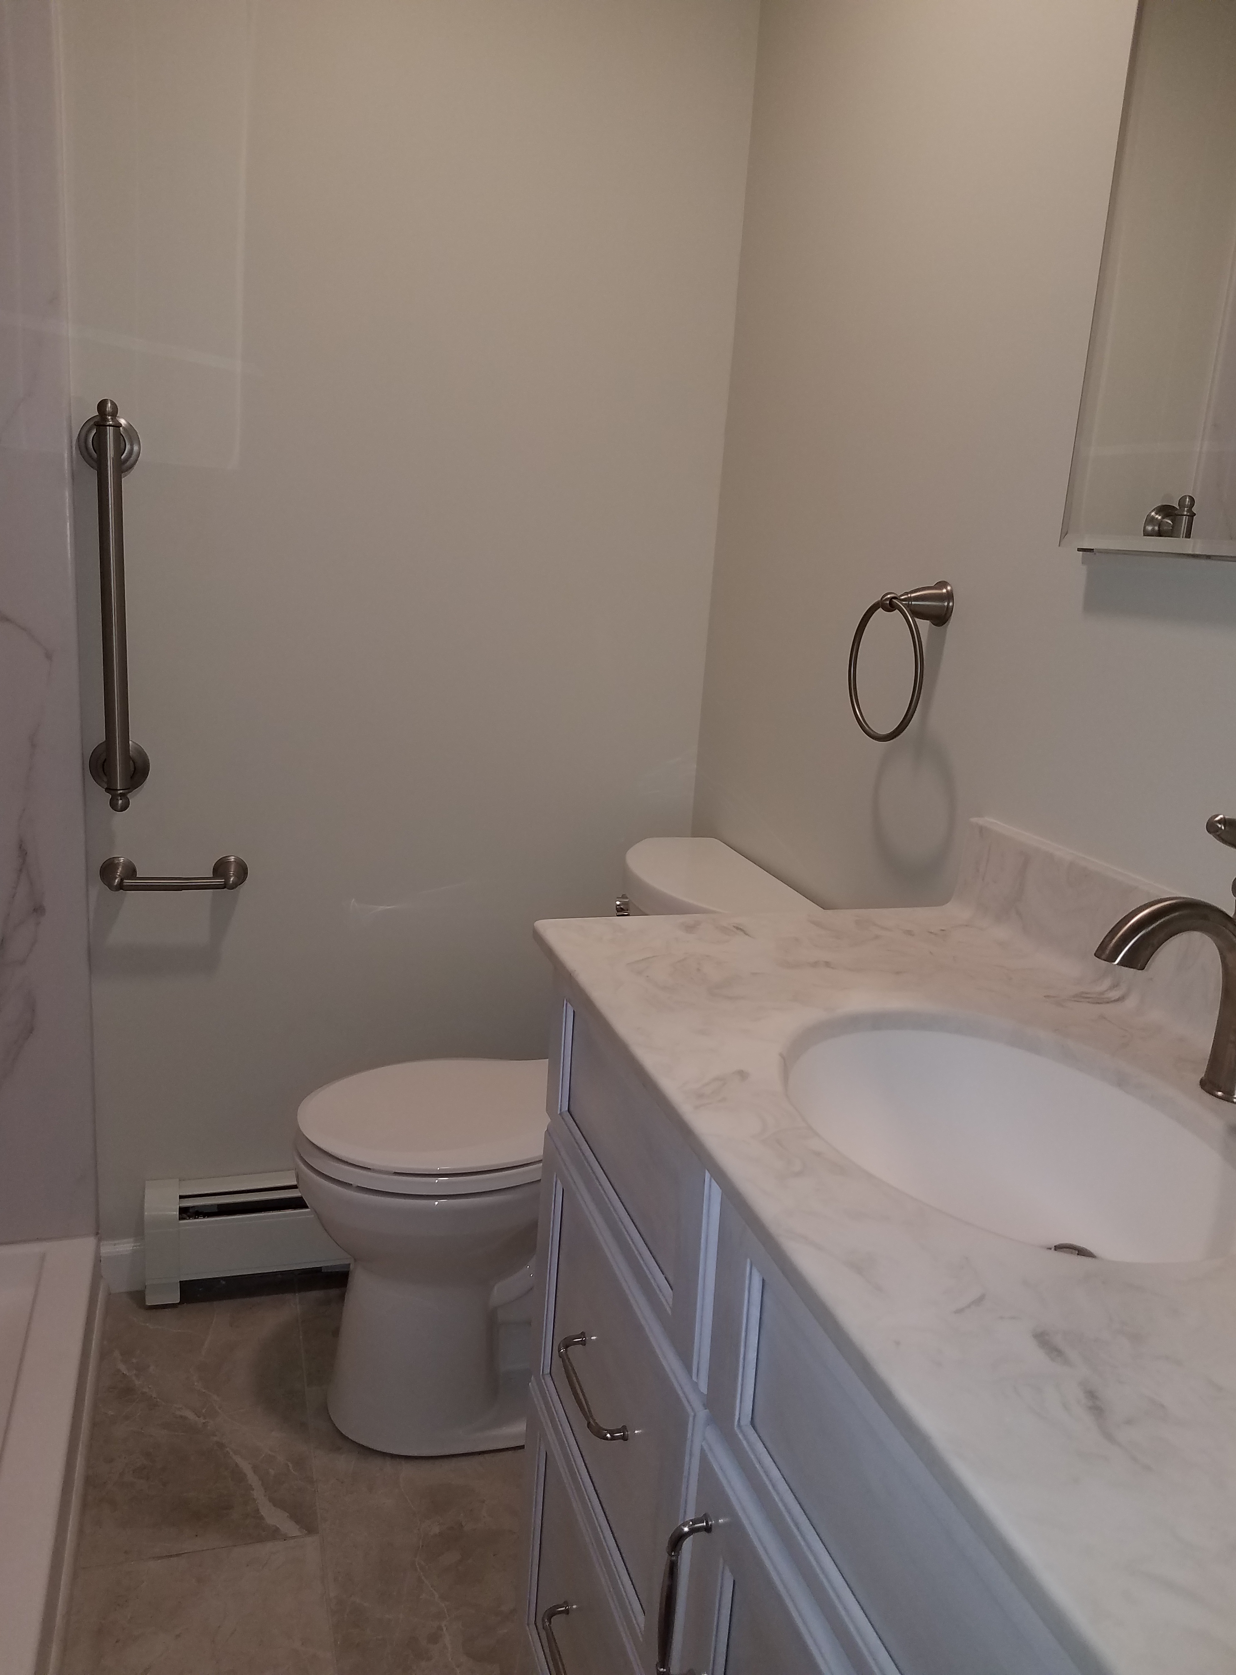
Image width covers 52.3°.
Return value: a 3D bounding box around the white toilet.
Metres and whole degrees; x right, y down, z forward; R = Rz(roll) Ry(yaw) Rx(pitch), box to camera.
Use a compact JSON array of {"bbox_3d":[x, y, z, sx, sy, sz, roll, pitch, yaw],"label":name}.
[{"bbox_3d":[-0.123,0.440,1.837,0.685,0.784,0.440,0,14,-18],"label":"white toilet"}]

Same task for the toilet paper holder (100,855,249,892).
[{"bbox_3d":[-0.669,0.061,1.902,0.213,0.053,0.073,0,14,-18],"label":"toilet paper holder"}]

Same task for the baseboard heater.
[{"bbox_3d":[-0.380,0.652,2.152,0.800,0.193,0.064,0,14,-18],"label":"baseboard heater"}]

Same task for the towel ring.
[{"bbox_3d":[0.329,-0.200,1.429,0.084,0.181,0.166,0,14,-18],"label":"towel ring"}]

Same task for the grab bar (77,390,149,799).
[{"bbox_3d":[-0.717,-0.320,1.786,0.081,0.571,0.076,0,14,-18],"label":"grab bar"}]

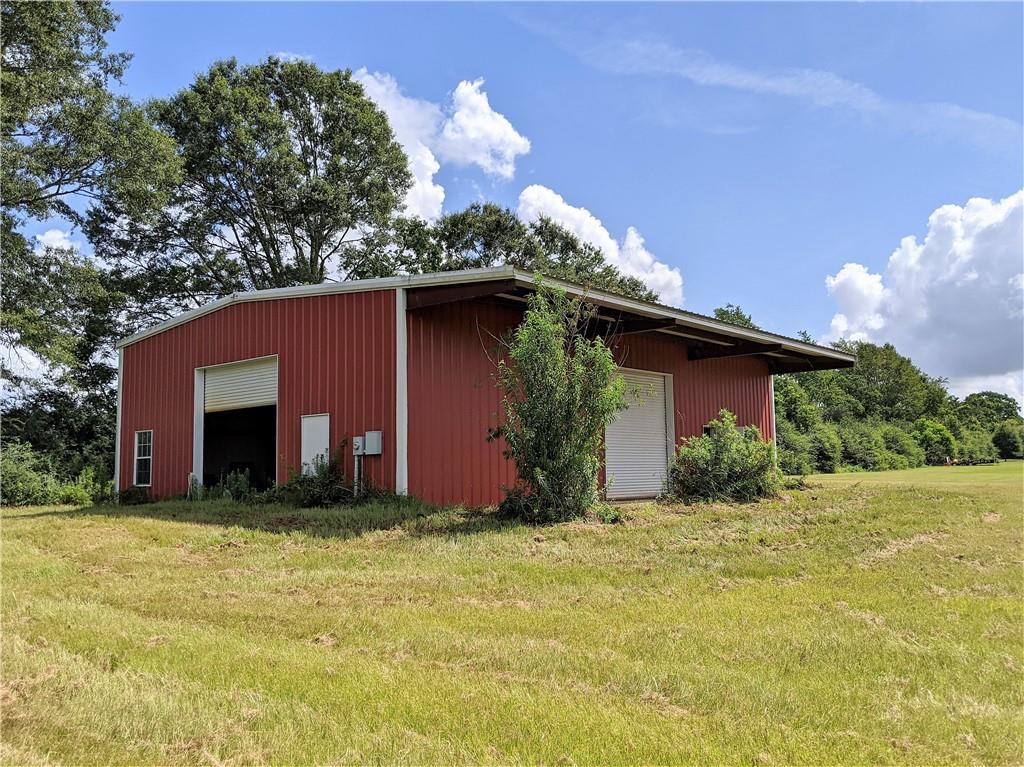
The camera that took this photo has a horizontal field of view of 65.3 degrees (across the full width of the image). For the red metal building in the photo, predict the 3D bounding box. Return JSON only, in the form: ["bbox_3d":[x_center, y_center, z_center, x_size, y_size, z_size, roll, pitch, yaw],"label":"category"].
[{"bbox_3d":[0.165,0.870,26.073,15.408,5.299,18.563,-5,-7,40],"label":"red metal building"}]

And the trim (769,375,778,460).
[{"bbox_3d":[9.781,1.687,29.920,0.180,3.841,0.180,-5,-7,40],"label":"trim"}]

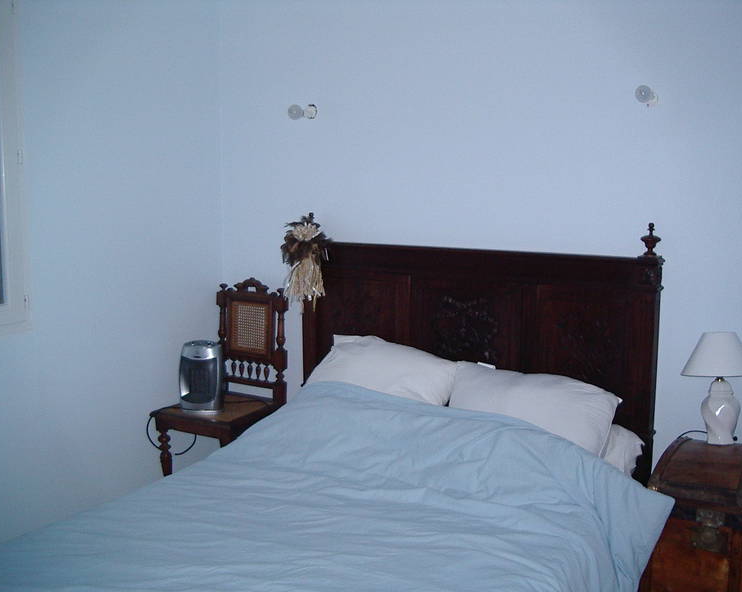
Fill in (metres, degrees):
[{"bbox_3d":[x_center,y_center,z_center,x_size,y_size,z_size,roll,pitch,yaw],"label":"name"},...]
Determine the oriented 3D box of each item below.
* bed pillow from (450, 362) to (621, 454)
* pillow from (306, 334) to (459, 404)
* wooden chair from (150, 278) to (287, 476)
[{"bbox_3d":[0.474,0.444,2.949,0.640,0.180,0.520,5,31,30],"label":"bed pillow"},{"bbox_3d":[-0.044,0.363,3.264,0.620,0.180,0.500,5,36,30],"label":"pillow"},{"bbox_3d":[-0.633,0.427,3.687,0.430,0.972,0.520,5,9,30],"label":"wooden chair"}]

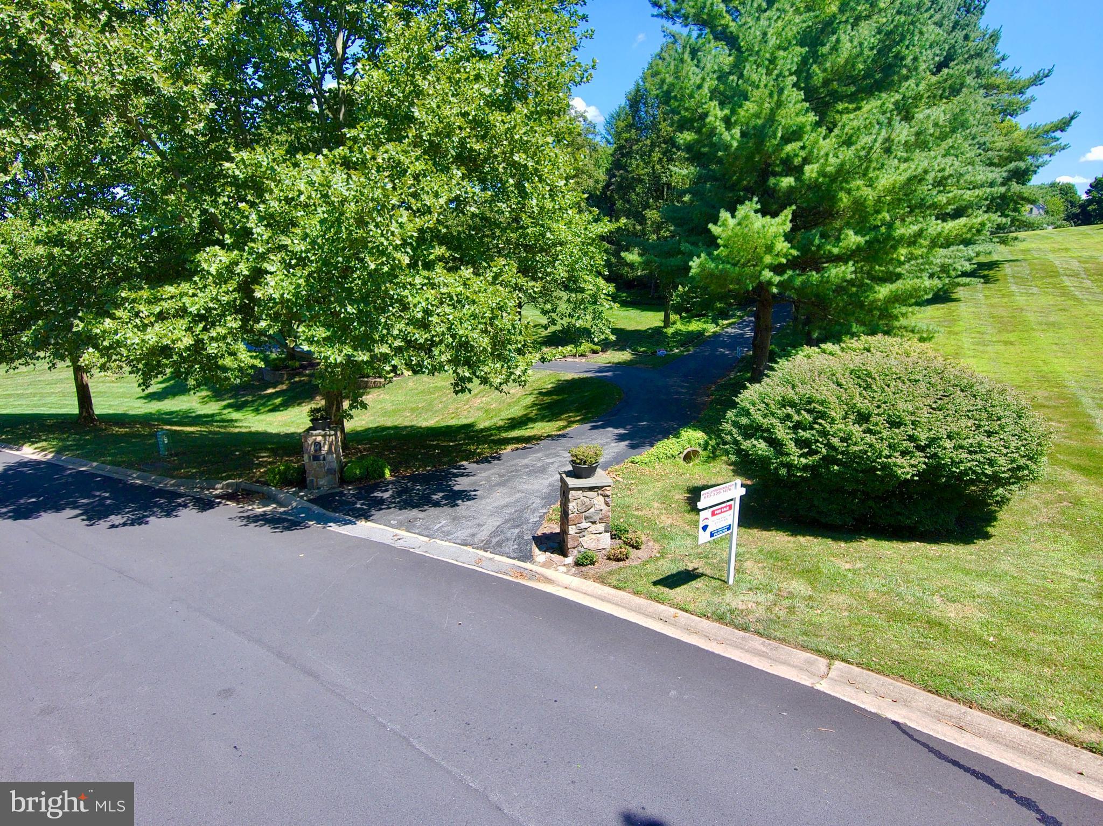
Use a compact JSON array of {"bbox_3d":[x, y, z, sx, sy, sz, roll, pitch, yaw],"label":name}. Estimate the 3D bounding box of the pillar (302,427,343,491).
[{"bbox_3d":[-6.395,1.233,18.813,0.860,1.570,0.860,-1,13,-6],"label":"pillar"}]

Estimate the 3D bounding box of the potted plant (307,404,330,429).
[{"bbox_3d":[-6.463,0.127,18.574,0.650,0.640,0.630,-1,13,-6],"label":"potted plant"}]

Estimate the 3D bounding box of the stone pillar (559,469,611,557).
[{"bbox_3d":[0.679,2.021,13.505,0.870,1.520,0.870,-2,13,-10],"label":"stone pillar"}]

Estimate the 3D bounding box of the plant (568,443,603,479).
[{"bbox_3d":[0.682,0.948,13.333,0.660,0.620,0.640,-2,13,-10],"label":"plant"}]

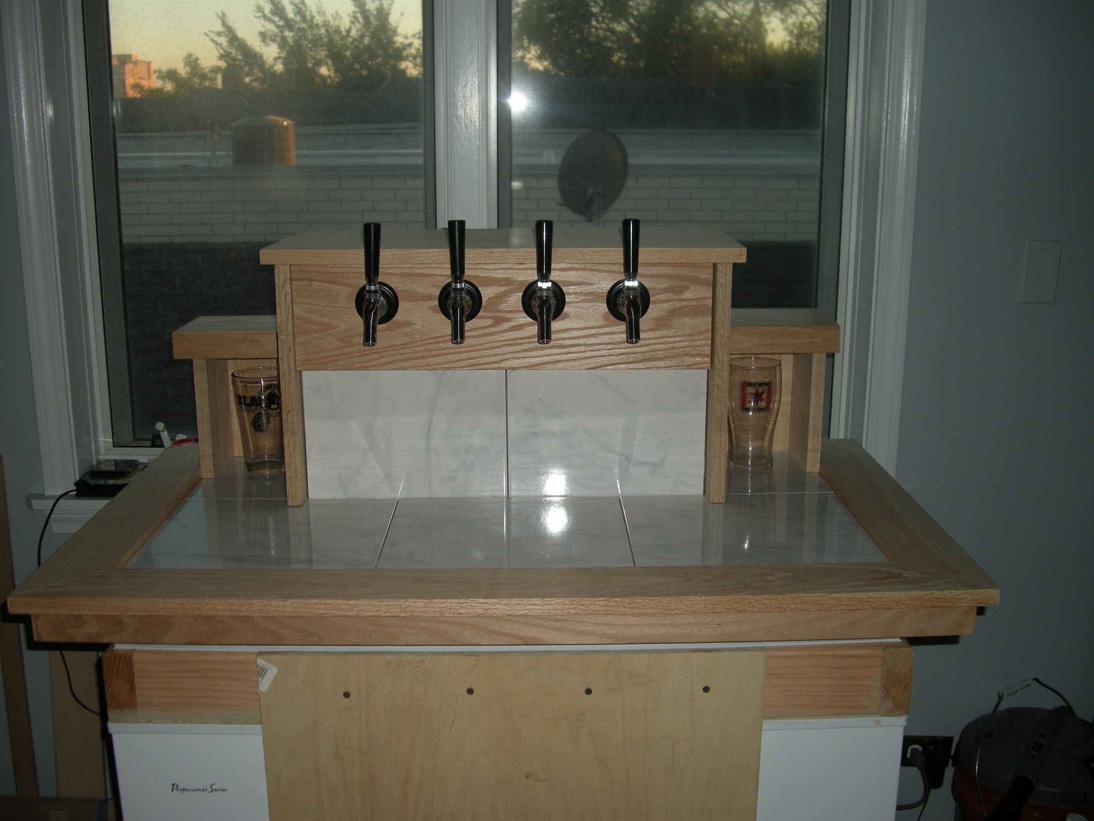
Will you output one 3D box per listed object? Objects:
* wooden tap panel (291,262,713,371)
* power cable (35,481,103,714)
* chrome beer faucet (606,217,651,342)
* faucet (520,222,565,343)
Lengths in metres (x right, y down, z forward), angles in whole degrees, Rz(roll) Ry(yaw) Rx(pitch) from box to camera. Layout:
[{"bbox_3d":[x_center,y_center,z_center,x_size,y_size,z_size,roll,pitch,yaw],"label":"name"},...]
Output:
[{"bbox_3d":[-0.056,-0.124,1.525,0.545,0.142,0.020,0,14,-1],"label":"wooden tap panel"},{"bbox_3d":[-0.764,0.312,1.863,0.076,0.397,0.080,0,14,-1],"label":"power cable"},{"bbox_3d":[0.107,-0.164,1.478,0.057,0.150,0.092,0,14,-1],"label":"chrome beer faucet"},{"bbox_3d":[-0.004,-0.163,1.477,0.057,0.150,0.092,0,14,-1],"label":"faucet"}]

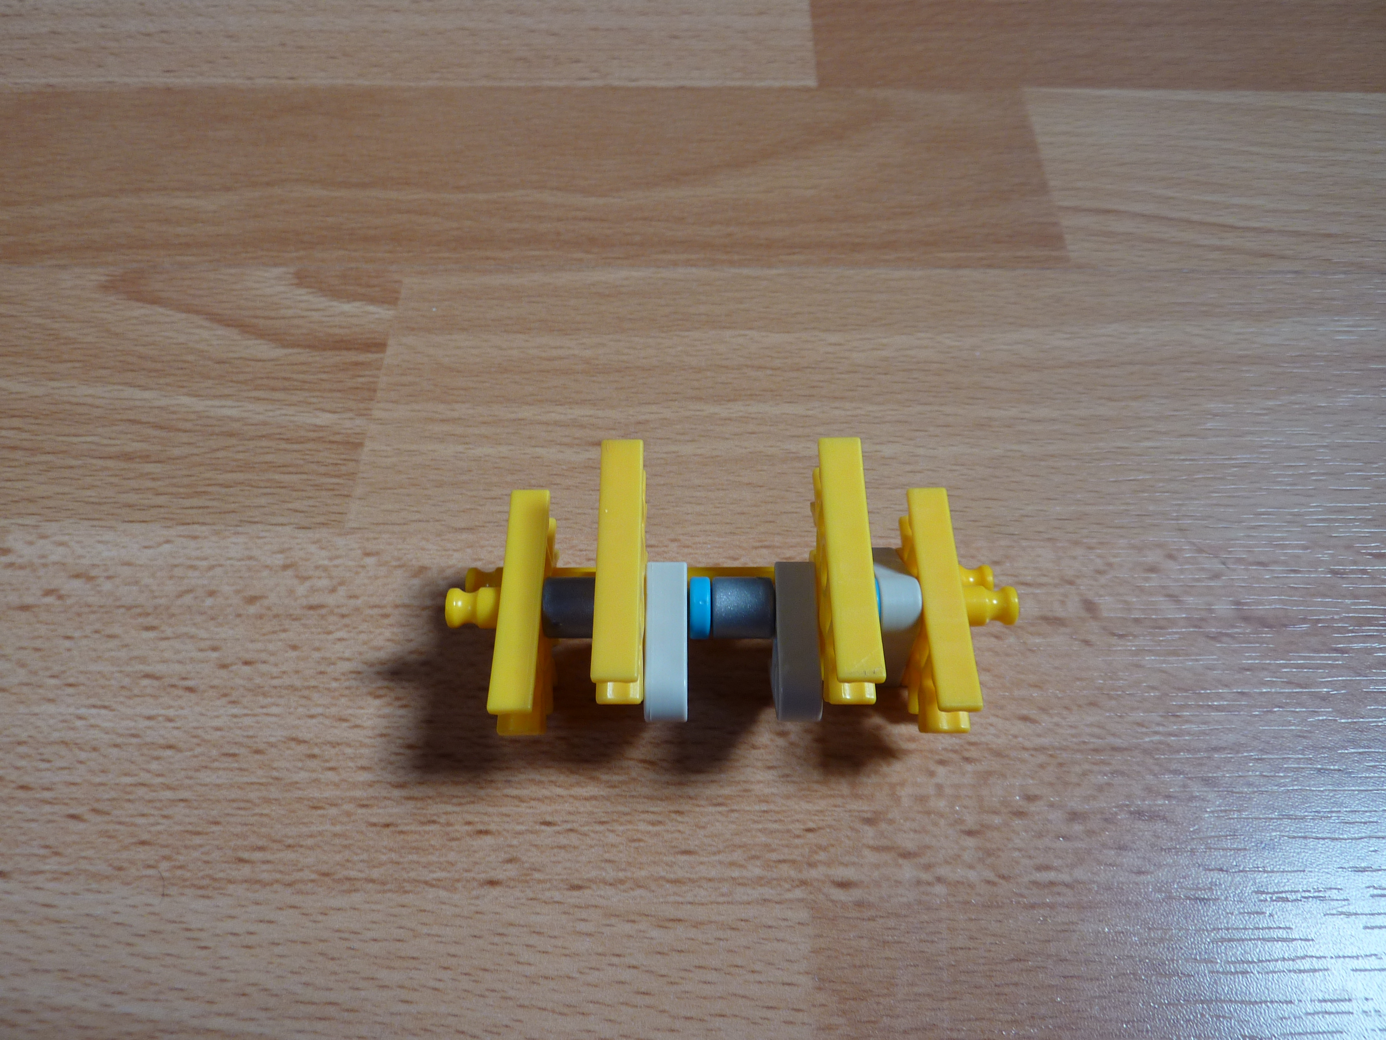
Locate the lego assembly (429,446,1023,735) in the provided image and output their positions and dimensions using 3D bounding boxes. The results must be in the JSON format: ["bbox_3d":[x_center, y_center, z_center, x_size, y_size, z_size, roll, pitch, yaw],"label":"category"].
[{"bbox_3d":[0.006,0.014,0.150,0.086,0.038,0.038,0,58,0],"label":"lego assembly"}]

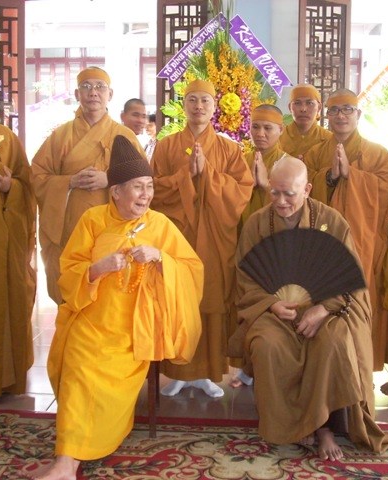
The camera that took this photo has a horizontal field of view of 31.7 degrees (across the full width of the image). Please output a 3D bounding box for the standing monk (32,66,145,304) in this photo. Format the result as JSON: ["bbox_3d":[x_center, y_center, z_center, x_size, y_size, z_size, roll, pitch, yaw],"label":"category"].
[{"bbox_3d":[-0.545,-0.048,3.541,0.540,1.661,0.400,0,7,-7],"label":"standing monk"}]

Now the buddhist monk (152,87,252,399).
[{"bbox_3d":[0.038,-0.005,3.485,0.500,1.601,0.400,1,7,1],"label":"buddhist monk"}]

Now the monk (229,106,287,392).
[{"bbox_3d":[0.404,0.027,3.670,0.460,1.500,0.380,3,7,17],"label":"monk"}]

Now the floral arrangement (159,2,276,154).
[{"bbox_3d":[0.195,-1.161,5.701,1.000,1.550,0.500,1,7,3],"label":"floral arrangement"}]

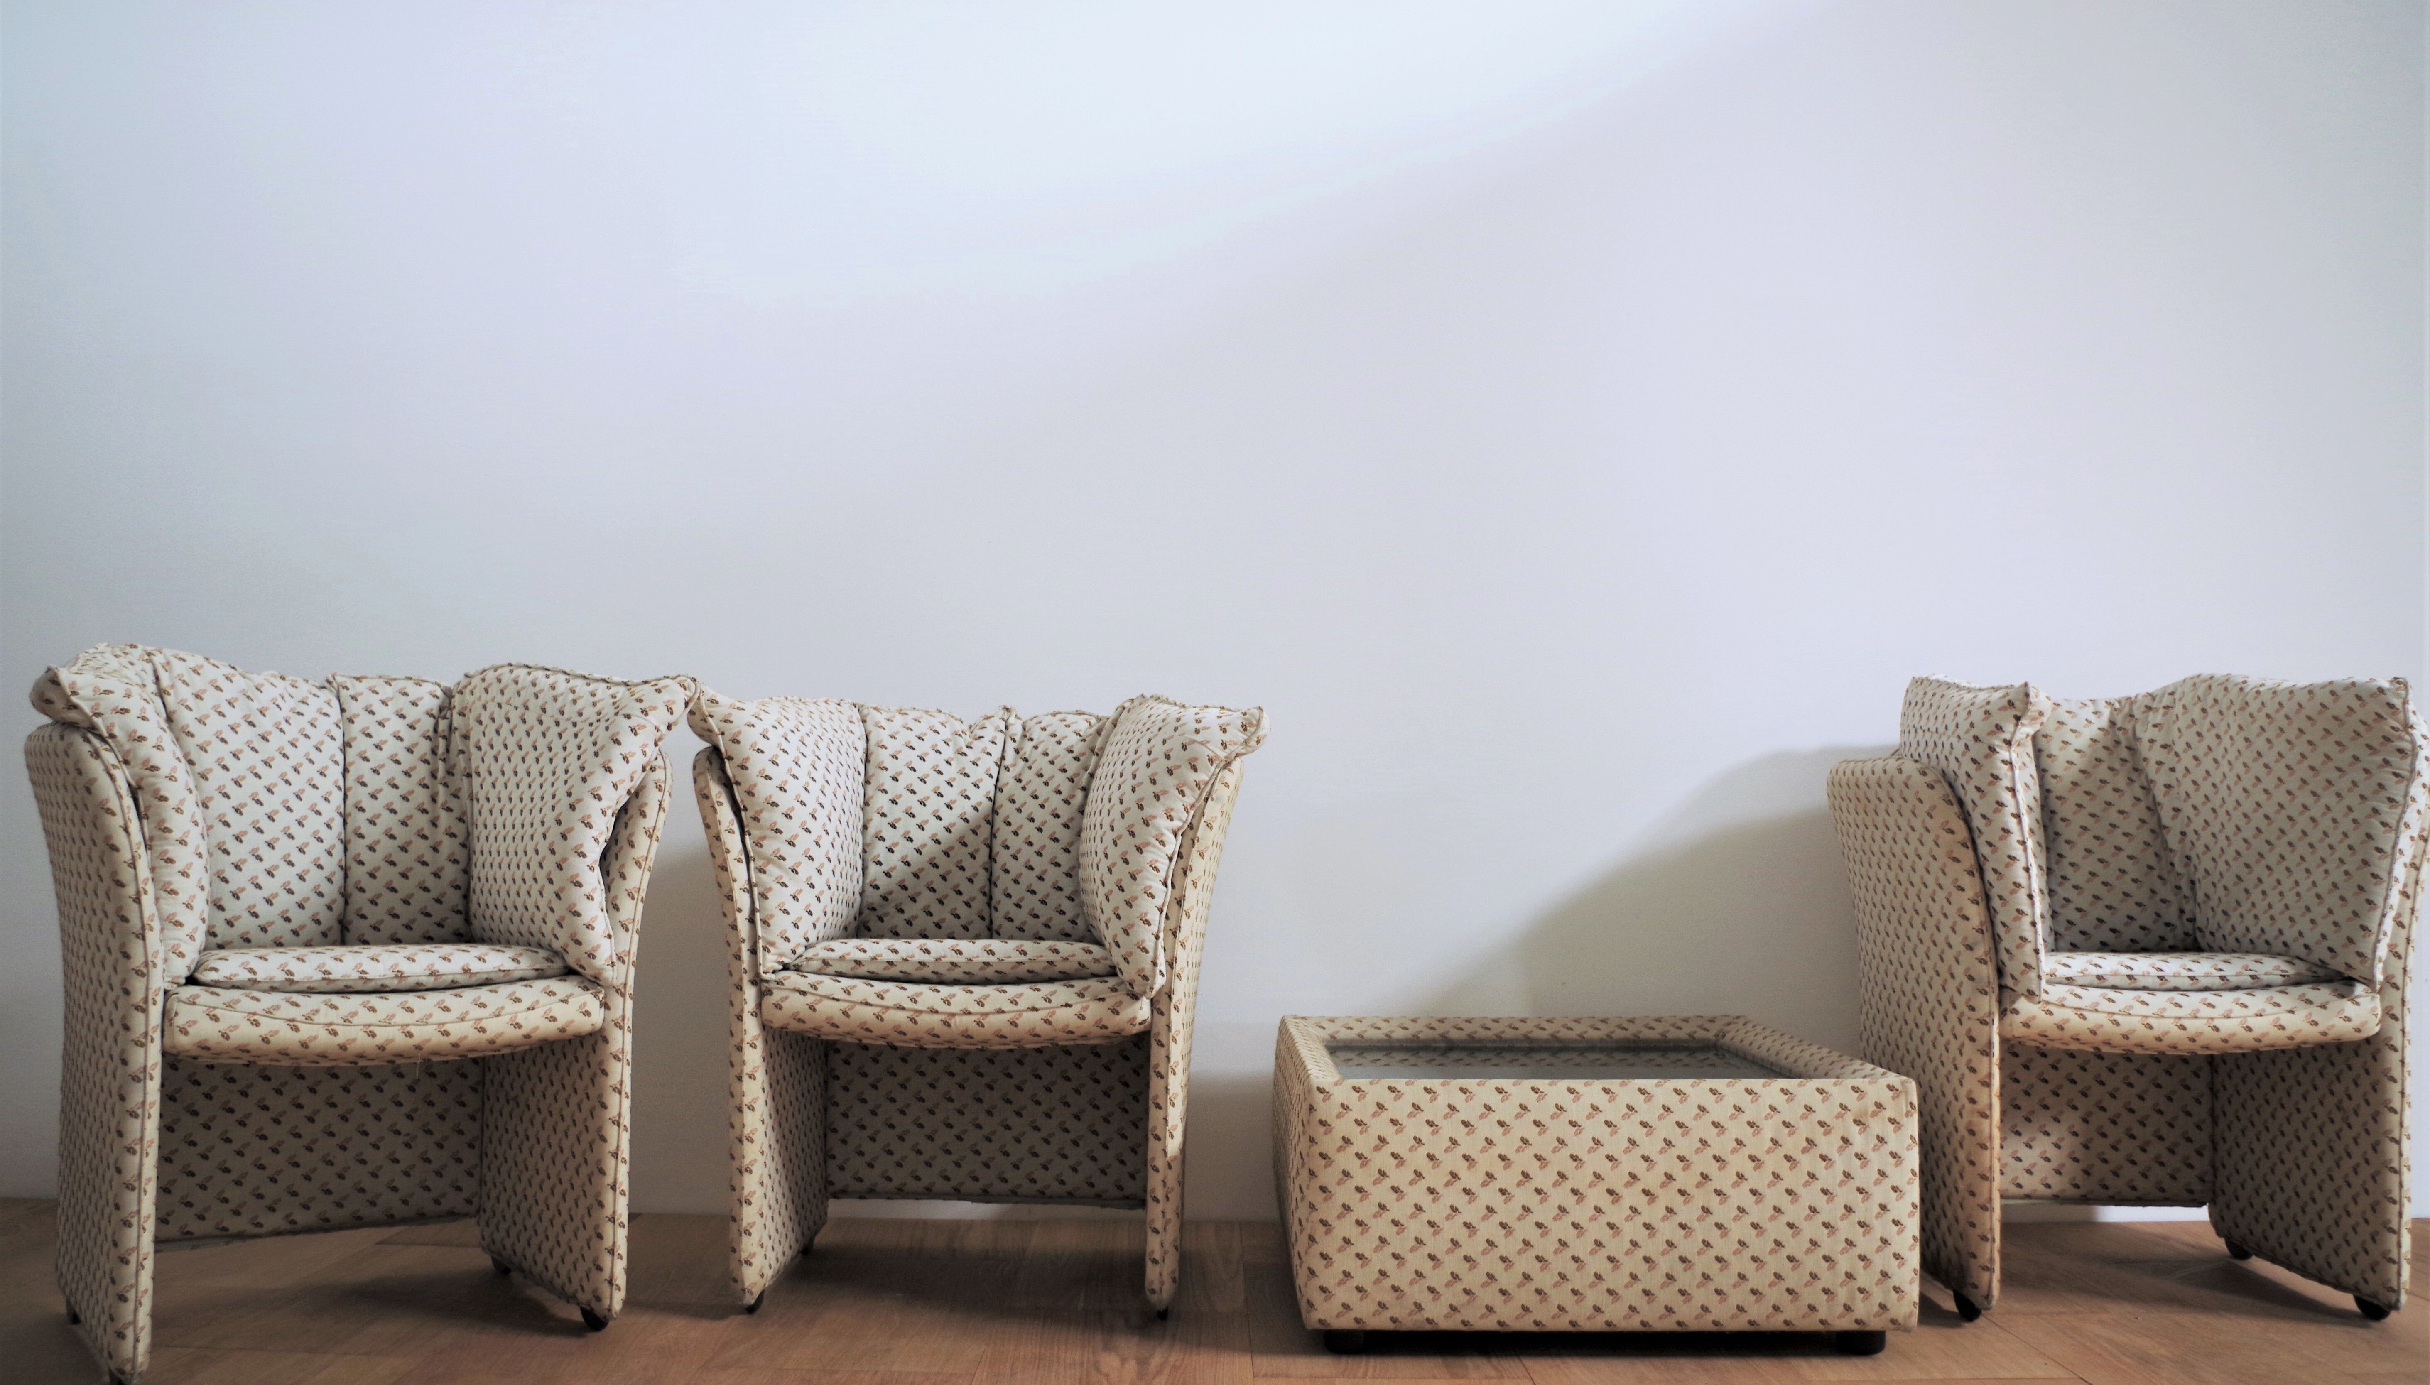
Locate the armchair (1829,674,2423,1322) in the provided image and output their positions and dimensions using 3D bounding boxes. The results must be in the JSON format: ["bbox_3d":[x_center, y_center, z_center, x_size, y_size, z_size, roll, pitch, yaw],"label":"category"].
[{"bbox_3d":[1.208,0.397,2.476,0.716,0.814,0.588,0,-4,3],"label":"armchair"}]

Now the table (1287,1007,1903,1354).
[{"bbox_3d":[0.455,0.633,2.424,0.713,0.329,0.673,1,-4,0],"label":"table"}]

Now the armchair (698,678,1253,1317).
[{"bbox_3d":[-0.321,0.402,2.491,0.716,0.789,0.588,1,-4,-1],"label":"armchair"}]

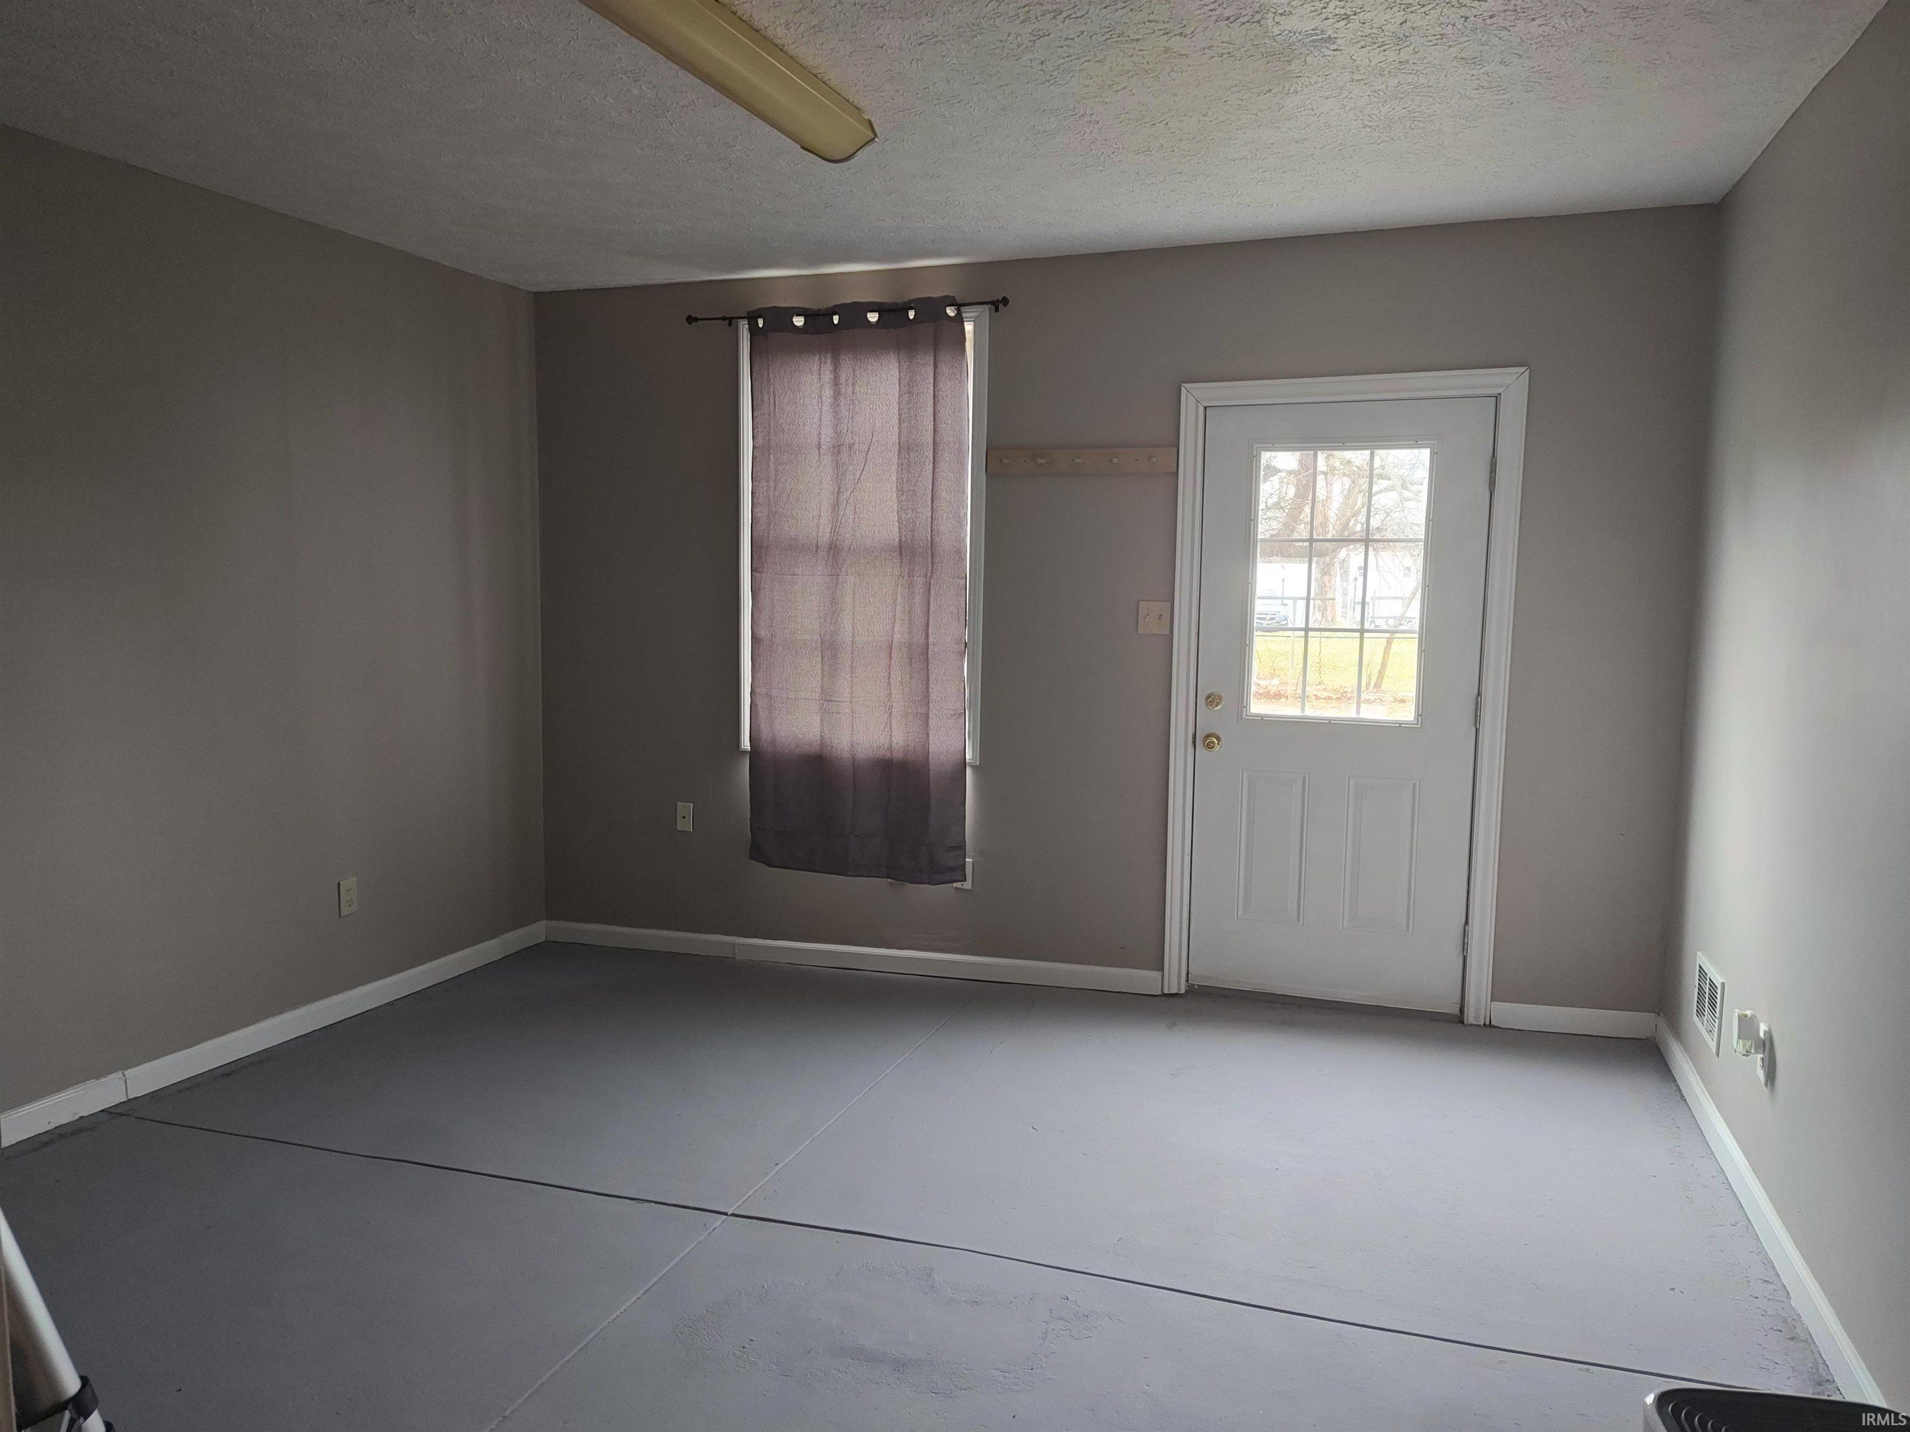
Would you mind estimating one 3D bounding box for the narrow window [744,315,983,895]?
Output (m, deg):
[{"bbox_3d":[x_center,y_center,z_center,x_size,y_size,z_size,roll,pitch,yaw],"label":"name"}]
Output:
[{"bbox_3d":[-0.373,-0.451,4.751,0.875,2.117,0.085,3,6,19],"label":"narrow window"}]

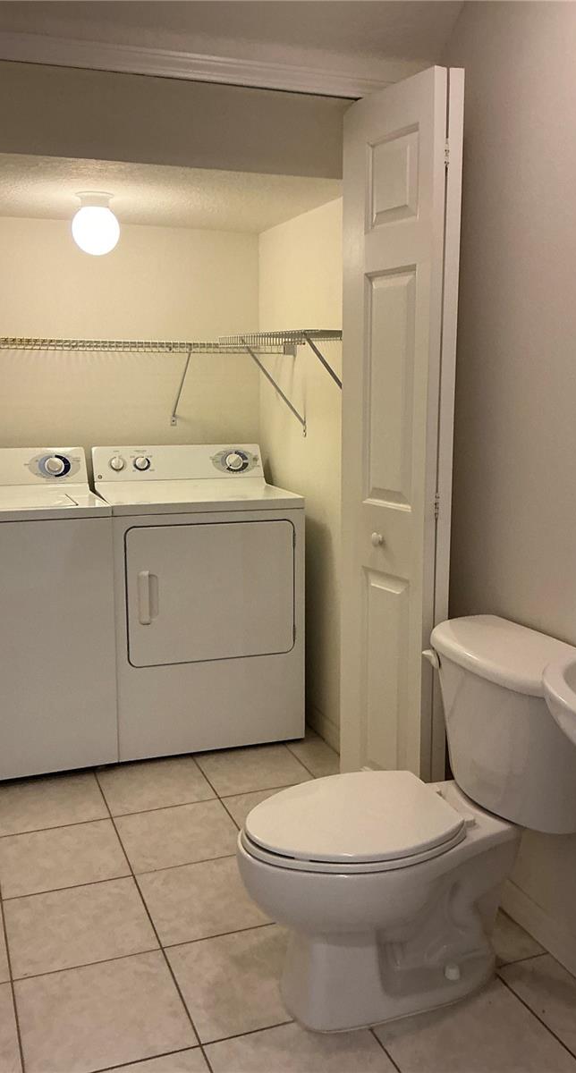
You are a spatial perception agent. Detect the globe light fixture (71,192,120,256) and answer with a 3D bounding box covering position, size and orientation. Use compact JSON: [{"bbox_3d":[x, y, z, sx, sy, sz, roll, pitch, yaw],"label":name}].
[{"bbox_3d":[-0.625,-1.014,2.833,0.157,0.195,0.157,-4,10,-21],"label":"globe light fixture"}]

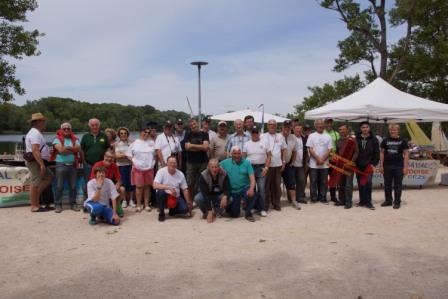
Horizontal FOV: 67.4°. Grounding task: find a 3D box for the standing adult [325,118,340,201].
[{"bbox_3d":[2.248,0.214,7.129,0.520,1.800,0.380,1,4,11],"label":"standing adult"}]

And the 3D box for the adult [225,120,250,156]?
[{"bbox_3d":[0.323,0.264,7.224,0.520,1.820,0.360,0,3,2],"label":"adult"}]

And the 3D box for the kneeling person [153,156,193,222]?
[{"bbox_3d":[-0.948,0.683,6.195,0.700,1.093,0.750,0,3,3],"label":"kneeling person"}]

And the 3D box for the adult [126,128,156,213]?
[{"bbox_3d":[-1.533,0.341,6.359,0.540,1.650,0.380,-1,4,-11],"label":"adult"}]

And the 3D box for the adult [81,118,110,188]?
[{"bbox_3d":[-2.430,0.291,6.356,0.580,1.750,0.380,-1,4,-9],"label":"adult"}]

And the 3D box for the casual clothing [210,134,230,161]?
[{"bbox_3d":[-0.088,-0.043,7.358,0.500,0.614,0.300,0,3,0],"label":"casual clothing"}]

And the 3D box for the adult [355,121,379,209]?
[{"bbox_3d":[2.935,0.316,6.880,0.500,1.753,0.380,1,3,22],"label":"adult"}]

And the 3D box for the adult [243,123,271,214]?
[{"bbox_3d":[0.601,0.378,6.032,0.540,1.620,0.380,0,4,3],"label":"adult"}]

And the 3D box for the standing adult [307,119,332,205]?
[{"bbox_3d":[2.009,0.241,7.035,0.560,1.760,0.360,1,4,9],"label":"standing adult"}]

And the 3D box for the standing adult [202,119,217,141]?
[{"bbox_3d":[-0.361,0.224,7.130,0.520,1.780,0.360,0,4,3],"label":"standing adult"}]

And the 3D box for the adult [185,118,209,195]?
[{"bbox_3d":[-0.549,0.277,7.075,0.520,1.811,0.380,0,3,3],"label":"adult"}]

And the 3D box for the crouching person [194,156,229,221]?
[{"bbox_3d":[-0.210,0.702,6.146,0.640,1.060,0.780,0,3,-3],"label":"crouching person"}]

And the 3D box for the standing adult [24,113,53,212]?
[{"bbox_3d":[-3.466,0.253,6.330,0.540,1.830,0.500,0,4,-3],"label":"standing adult"}]

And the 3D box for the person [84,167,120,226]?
[{"bbox_3d":[-2.147,0.778,5.950,0.620,0.930,0.720,0,3,-9],"label":"person"}]

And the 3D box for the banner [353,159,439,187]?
[{"bbox_3d":[4.465,0.626,8.700,2.280,0.680,0.060,0,4,0],"label":"banner"}]

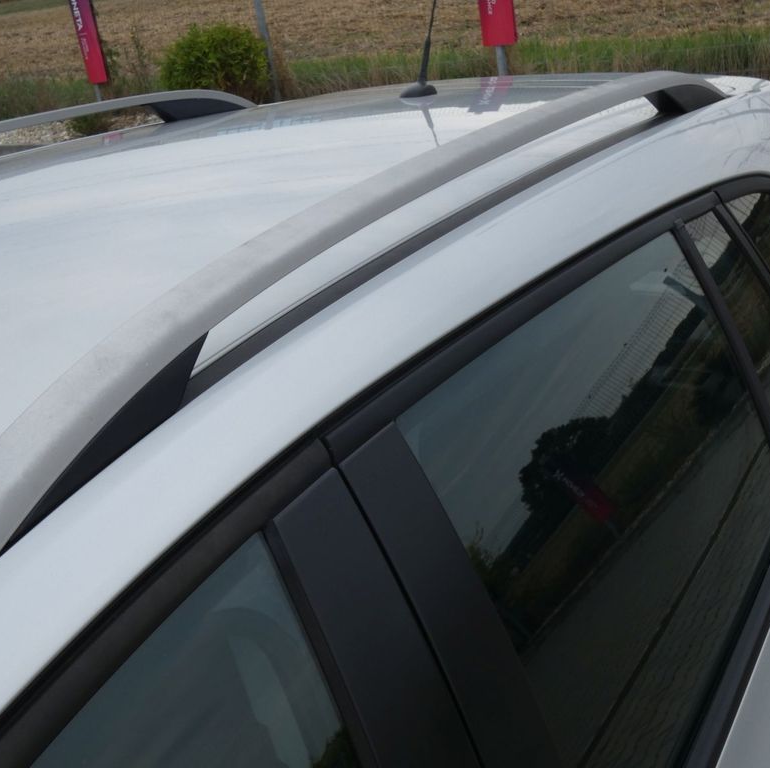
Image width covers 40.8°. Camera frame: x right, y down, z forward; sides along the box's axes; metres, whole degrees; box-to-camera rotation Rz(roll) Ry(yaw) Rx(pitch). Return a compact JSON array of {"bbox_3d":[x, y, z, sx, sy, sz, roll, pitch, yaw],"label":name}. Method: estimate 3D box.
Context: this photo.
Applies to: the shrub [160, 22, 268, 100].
[{"bbox_3d":[-1.724,-3.180,10.500,1.100,0.970,1.050,9,29,35],"label":"shrub"}]

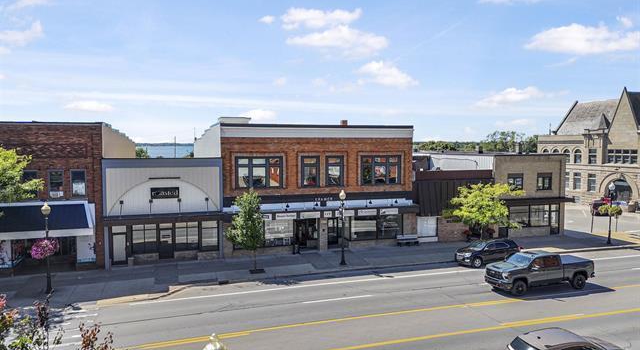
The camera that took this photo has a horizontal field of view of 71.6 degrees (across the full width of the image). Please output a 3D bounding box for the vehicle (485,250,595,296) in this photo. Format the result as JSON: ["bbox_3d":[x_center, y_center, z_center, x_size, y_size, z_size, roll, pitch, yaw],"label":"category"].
[{"bbox_3d":[12.876,5.584,25.958,6.300,2.000,2.080,-1,4,-15],"label":"vehicle"}]

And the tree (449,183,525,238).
[{"bbox_3d":[12.640,3.265,33.733,5.400,5.274,5.400,-1,4,-17],"label":"tree"}]

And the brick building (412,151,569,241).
[{"bbox_3d":[13.361,1.410,46.087,15.300,7.400,16.000,-1,4,-17],"label":"brick building"}]

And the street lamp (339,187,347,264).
[{"bbox_3d":[1.589,3.583,30.302,0.520,5.141,0.520,0,4,0],"label":"street lamp"}]

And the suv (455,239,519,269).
[{"bbox_3d":[11.774,5.394,31.146,4.750,1.680,1.840,-1,4,-16],"label":"suv"}]

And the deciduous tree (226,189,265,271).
[{"bbox_3d":[-4.772,3.610,28.586,2.400,5.339,2.400,-1,4,-17],"label":"deciduous tree"}]

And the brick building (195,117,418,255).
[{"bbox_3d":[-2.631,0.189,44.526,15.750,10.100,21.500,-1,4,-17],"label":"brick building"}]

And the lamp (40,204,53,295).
[{"bbox_3d":[-15.093,4.024,24.486,0.580,5.101,0.580,-1,4,-17],"label":"lamp"}]

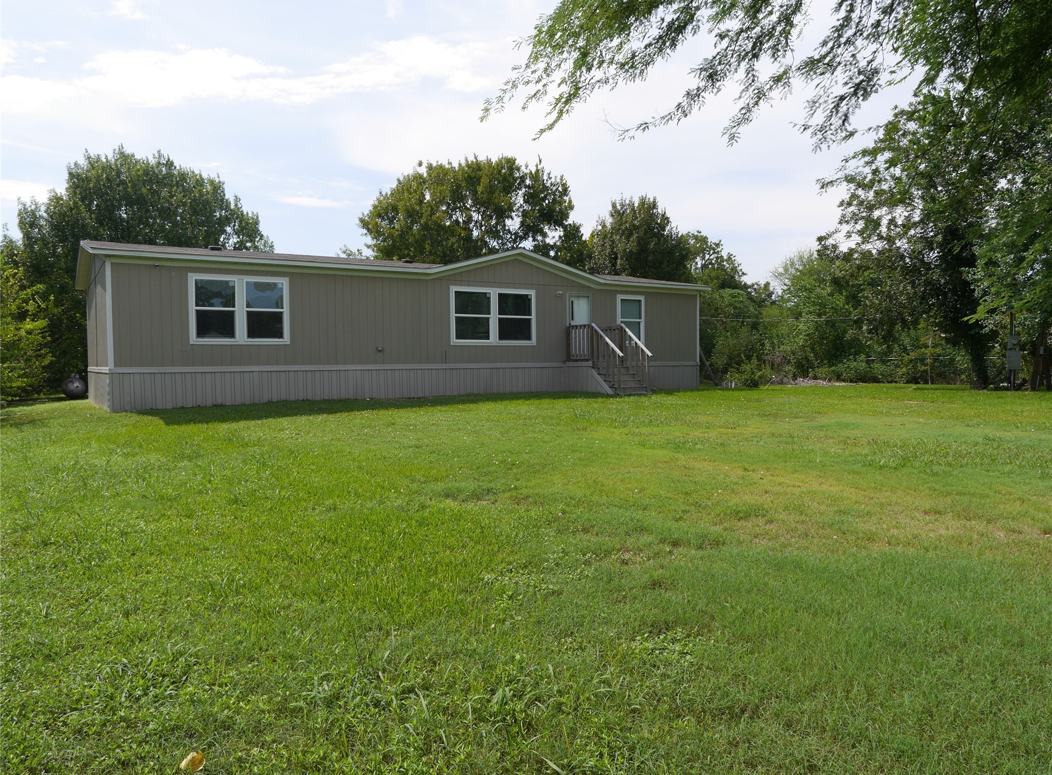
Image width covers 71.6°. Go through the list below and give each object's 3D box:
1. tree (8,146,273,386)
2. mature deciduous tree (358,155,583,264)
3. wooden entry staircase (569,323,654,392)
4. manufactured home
[{"bbox_3d":[-16.329,-5.064,31.181,10.944,10.382,10.154,-2,2,-32],"label":"tree"},{"bbox_3d":[-2.894,-6.178,38.206,11.287,11.843,10.712,-2,2,-32],"label":"mature deciduous tree"},{"bbox_3d":[2.305,-0.803,20.610,1.180,1.950,2.500,-2,2,-32],"label":"wooden entry staircase"},{"bbox_3d":[-3.581,-1.883,23.180,17.700,4.120,8.450,-2,2,-32],"label":"manufactured home"}]

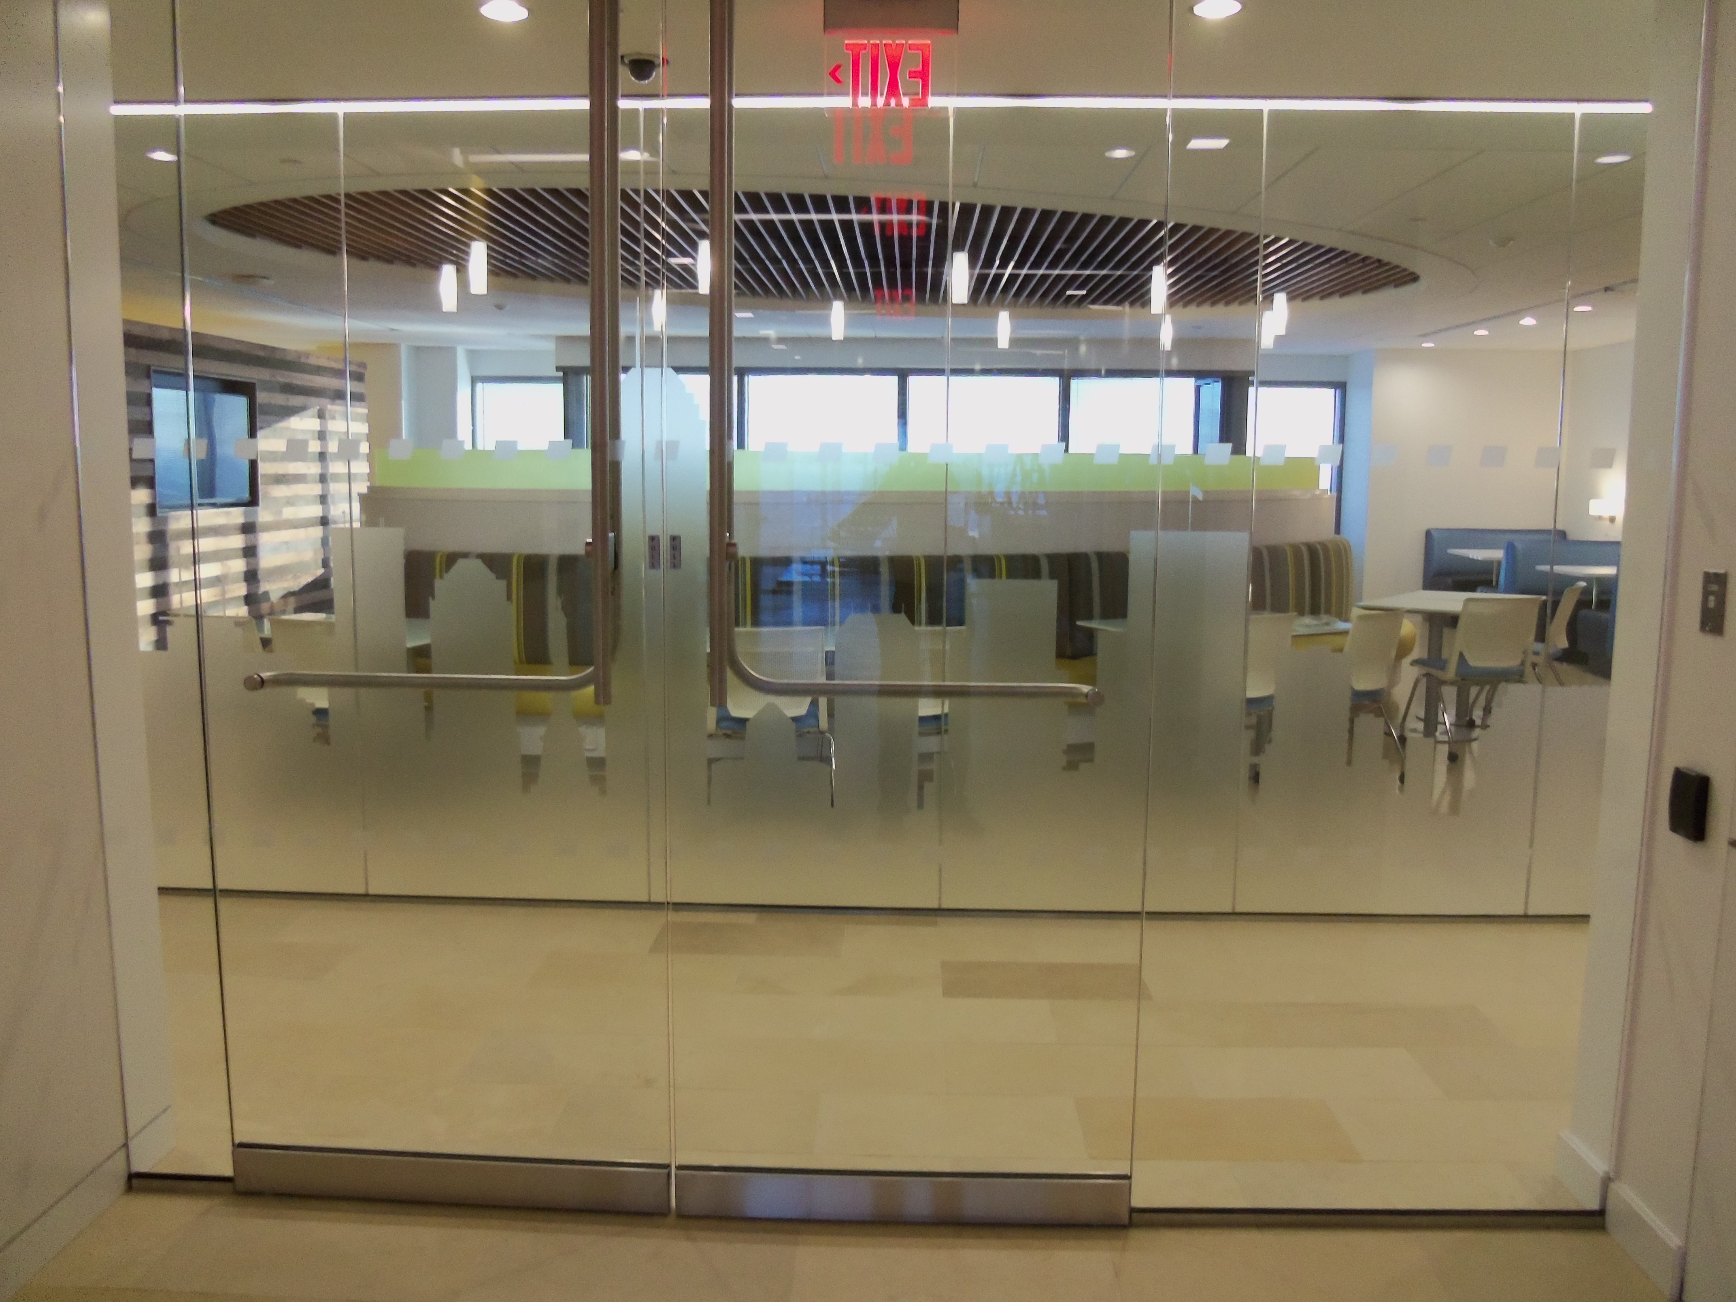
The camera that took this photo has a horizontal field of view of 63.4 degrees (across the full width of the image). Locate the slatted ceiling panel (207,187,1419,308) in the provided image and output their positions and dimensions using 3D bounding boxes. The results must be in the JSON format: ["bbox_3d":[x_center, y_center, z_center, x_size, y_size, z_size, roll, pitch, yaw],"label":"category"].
[{"bbox_3d":[0.027,-2.280,8.096,6.800,0.160,3.950,-2,8,-17],"label":"slatted ceiling panel"}]

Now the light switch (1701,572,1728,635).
[{"bbox_3d":[1.464,-0.083,2.426,0.012,0.113,0.072,1,7,2],"label":"light switch"}]

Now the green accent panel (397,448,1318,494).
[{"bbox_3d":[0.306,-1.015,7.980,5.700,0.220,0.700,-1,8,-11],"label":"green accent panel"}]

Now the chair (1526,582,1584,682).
[{"bbox_3d":[3.928,0.022,8.357,0.560,0.860,0.530,6,9,34],"label":"chair"}]

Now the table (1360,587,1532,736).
[{"bbox_3d":[3.417,0.092,8.203,0.760,0.750,1.320,6,9,36],"label":"table"}]

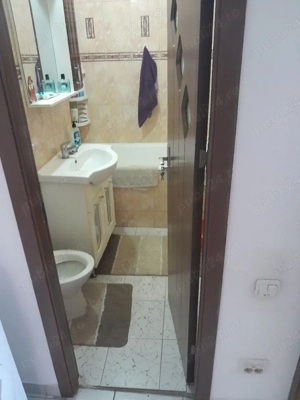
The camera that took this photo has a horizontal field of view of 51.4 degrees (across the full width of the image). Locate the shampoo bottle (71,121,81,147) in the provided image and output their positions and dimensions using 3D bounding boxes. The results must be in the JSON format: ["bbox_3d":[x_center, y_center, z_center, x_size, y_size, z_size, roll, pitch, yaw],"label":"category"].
[{"bbox_3d":[-0.590,-0.517,2.453,0.045,0.200,0.062,12,30,26],"label":"shampoo bottle"}]

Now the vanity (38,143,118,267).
[{"bbox_3d":[-0.453,0.046,2.401,0.465,0.770,0.710,1,26,5],"label":"vanity"}]

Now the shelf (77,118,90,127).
[{"bbox_3d":[-0.695,-0.766,3.126,0.170,0.040,0.170,1,26,5],"label":"shelf"}]

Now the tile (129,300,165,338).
[{"bbox_3d":[-0.064,0.731,1.915,0.300,0.010,0.300,1,26,5],"label":"tile"}]

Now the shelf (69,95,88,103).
[{"bbox_3d":[-0.705,-0.981,3.021,0.170,0.040,0.170,1,26,5],"label":"shelf"}]

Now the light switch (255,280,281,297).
[{"bbox_3d":[0.417,0.313,1.106,0.079,0.074,0.016,1,26,5],"label":"light switch"}]

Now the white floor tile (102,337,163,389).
[{"bbox_3d":[-0.089,0.862,1.651,0.300,0.010,0.295,1,26,5],"label":"white floor tile"}]

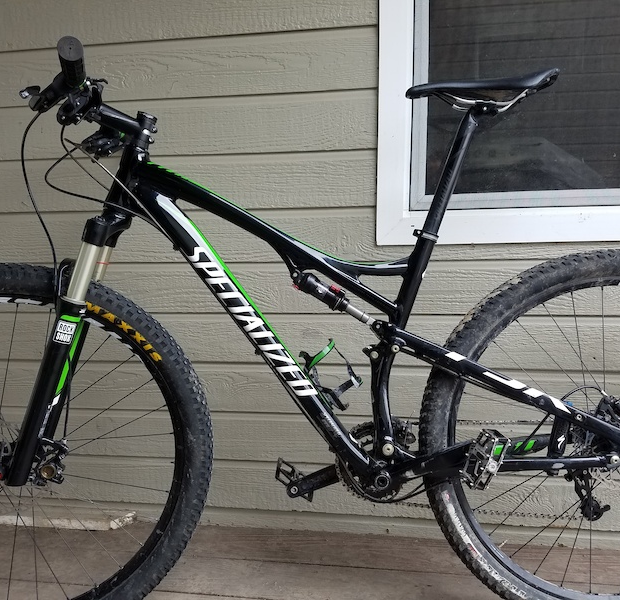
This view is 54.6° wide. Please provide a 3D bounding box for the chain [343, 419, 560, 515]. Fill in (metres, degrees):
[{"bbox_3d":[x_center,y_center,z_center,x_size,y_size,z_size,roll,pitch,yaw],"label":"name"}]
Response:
[{"bbox_3d":[0.314,0.337,1.183,0.515,0.200,0.022,1,0,-1],"label":"chain"}]

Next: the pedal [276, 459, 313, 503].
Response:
[{"bbox_3d":[-0.033,0.381,1.265,0.088,0.020,0.095,33,0,-1],"label":"pedal"}]

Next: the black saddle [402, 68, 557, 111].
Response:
[{"bbox_3d":[0.317,-0.387,1.130,0.273,0.062,0.140,-2,1,-1],"label":"black saddle"}]

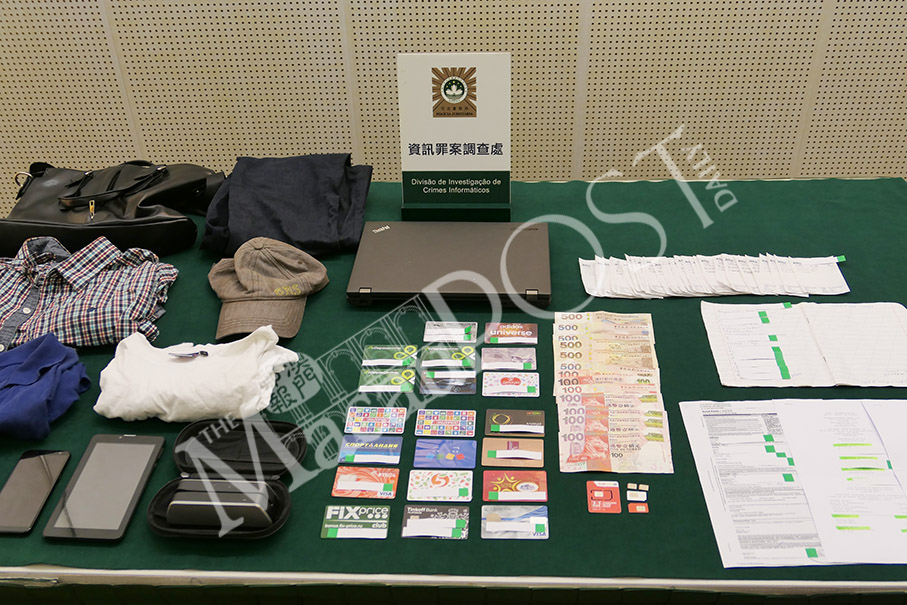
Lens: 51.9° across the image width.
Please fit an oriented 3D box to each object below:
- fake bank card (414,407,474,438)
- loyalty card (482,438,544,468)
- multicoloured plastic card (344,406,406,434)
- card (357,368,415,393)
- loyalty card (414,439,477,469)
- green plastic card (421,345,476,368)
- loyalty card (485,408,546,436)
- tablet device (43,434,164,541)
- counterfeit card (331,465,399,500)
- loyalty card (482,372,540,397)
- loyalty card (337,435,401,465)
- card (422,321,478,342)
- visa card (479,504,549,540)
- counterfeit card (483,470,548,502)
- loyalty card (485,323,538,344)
[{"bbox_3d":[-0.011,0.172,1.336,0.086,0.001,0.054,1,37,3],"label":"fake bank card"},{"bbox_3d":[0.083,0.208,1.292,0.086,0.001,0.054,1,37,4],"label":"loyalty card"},{"bbox_3d":[-0.112,0.171,1.350,0.086,0.001,0.054,0,36,3],"label":"multicoloured plastic card"},{"bbox_3d":[-0.101,0.120,1.429,0.086,0.001,0.054,0,37,3],"label":"card"},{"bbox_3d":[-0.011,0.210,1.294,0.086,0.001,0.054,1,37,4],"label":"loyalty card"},{"bbox_3d":[-0.009,0.085,1.465,0.086,0.001,0.054,0,36,2],"label":"green plastic card"},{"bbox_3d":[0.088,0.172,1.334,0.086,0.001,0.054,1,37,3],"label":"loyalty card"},{"bbox_3d":[-0.466,0.249,1.257,0.106,0.009,0.184,0,37,3],"label":"tablet device"},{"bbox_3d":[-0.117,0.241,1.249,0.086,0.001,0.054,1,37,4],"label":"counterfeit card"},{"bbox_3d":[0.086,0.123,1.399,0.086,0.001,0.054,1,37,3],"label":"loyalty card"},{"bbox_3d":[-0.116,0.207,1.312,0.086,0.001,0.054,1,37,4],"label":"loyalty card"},{"bbox_3d":[-0.004,0.048,1.516,0.086,0.001,0.054,1,36,3],"label":"card"},{"bbox_3d":[0.078,0.280,1.190,0.086,0.001,0.054,0,37,2],"label":"visa card"},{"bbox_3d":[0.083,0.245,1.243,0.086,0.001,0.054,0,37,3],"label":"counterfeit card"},{"bbox_3d":[0.094,0.050,1.510,0.086,0.001,0.054,1,36,3],"label":"loyalty card"}]

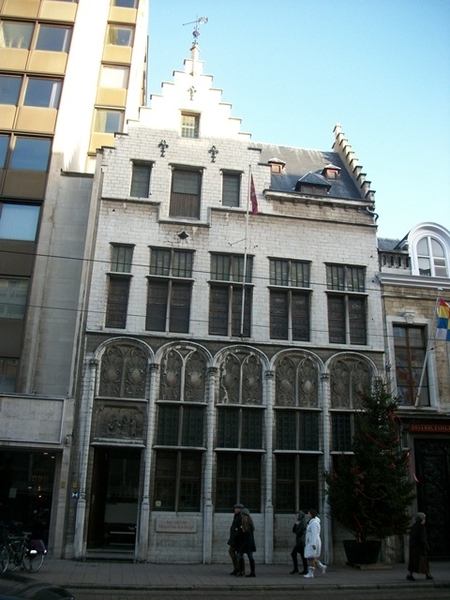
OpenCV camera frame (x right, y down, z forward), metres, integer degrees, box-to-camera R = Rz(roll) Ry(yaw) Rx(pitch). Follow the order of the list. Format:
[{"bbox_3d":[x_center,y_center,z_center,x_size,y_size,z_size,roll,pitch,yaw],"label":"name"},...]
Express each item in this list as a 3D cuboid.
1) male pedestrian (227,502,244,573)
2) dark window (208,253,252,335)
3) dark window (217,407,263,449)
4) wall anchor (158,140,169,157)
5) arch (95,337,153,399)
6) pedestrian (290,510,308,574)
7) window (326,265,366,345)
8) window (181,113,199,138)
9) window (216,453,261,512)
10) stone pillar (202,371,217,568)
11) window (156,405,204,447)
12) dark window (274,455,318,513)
[{"bbox_3d":[0.322,6.230,14.479,0.460,1.716,0.500,4,-19,-8],"label":"male pedestrian"},{"bbox_3d":[0.219,-0.195,18.829,1.475,2.954,0.280,4,-19,-8],"label":"dark window"},{"bbox_3d":[0.452,3.889,16.914,1.385,1.205,0.150,4,-19,-8],"label":"dark window"},{"bbox_3d":[-2.138,-5.269,19.290,0.311,0.572,0.080,4,-19,-8],"label":"wall anchor"},{"bbox_3d":[-3.343,2.238,18.402,1.831,2.083,0.350,4,-19,-7],"label":"arch"},{"bbox_3d":[2.052,6.777,15.553,0.550,1.640,0.500,4,-19,-7],"label":"pedestrian"},{"bbox_3d":[4.280,0.132,19.368,1.387,2.928,0.280,4,-19,-8],"label":"window"},{"bbox_3d":[-1.275,-6.274,19.939,0.594,0.917,0.200,4,-19,-8],"label":"window"},{"bbox_3d":[0.427,5.601,17.049,1.418,1.795,0.250,4,-19,-8],"label":"window"},{"bbox_3d":[-0.437,4.751,16.259,0.320,5.689,0.320,4,-19,-8],"label":"stone pillar"},{"bbox_3d":[-1.376,3.917,17.314,1.480,1.328,0.250,4,-19,-8],"label":"window"},{"bbox_3d":[2.140,5.510,16.669,1.321,1.677,0.150,4,-19,-8],"label":"dark window"}]

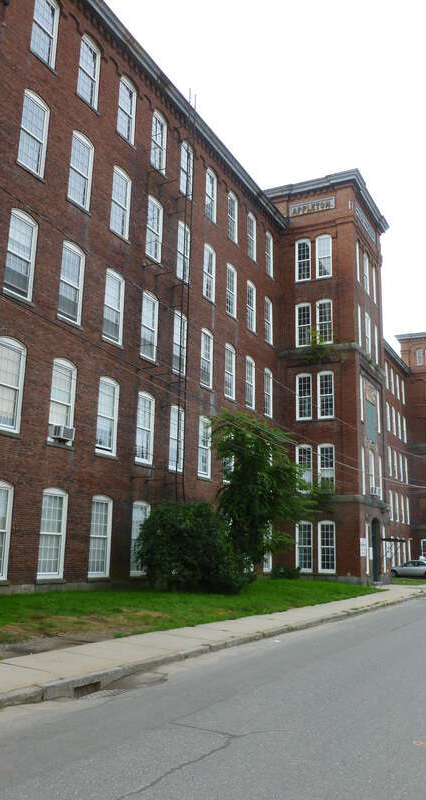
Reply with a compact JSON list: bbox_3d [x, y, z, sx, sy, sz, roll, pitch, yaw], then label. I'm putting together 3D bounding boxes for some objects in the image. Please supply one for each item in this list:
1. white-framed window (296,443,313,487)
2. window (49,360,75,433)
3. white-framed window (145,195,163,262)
[{"bbox_3d":[5.367,4.038,37.735,0.992,2.854,0.160,-5,-15,28],"label":"white-framed window"},{"bbox_3d":[-5.042,0.063,21.731,0.150,2.848,1.142,-6,-15,28],"label":"window"},{"bbox_3d":[-2.527,-7.367,28.003,0.160,2.856,1.145,-6,-15,28],"label":"white-framed window"}]

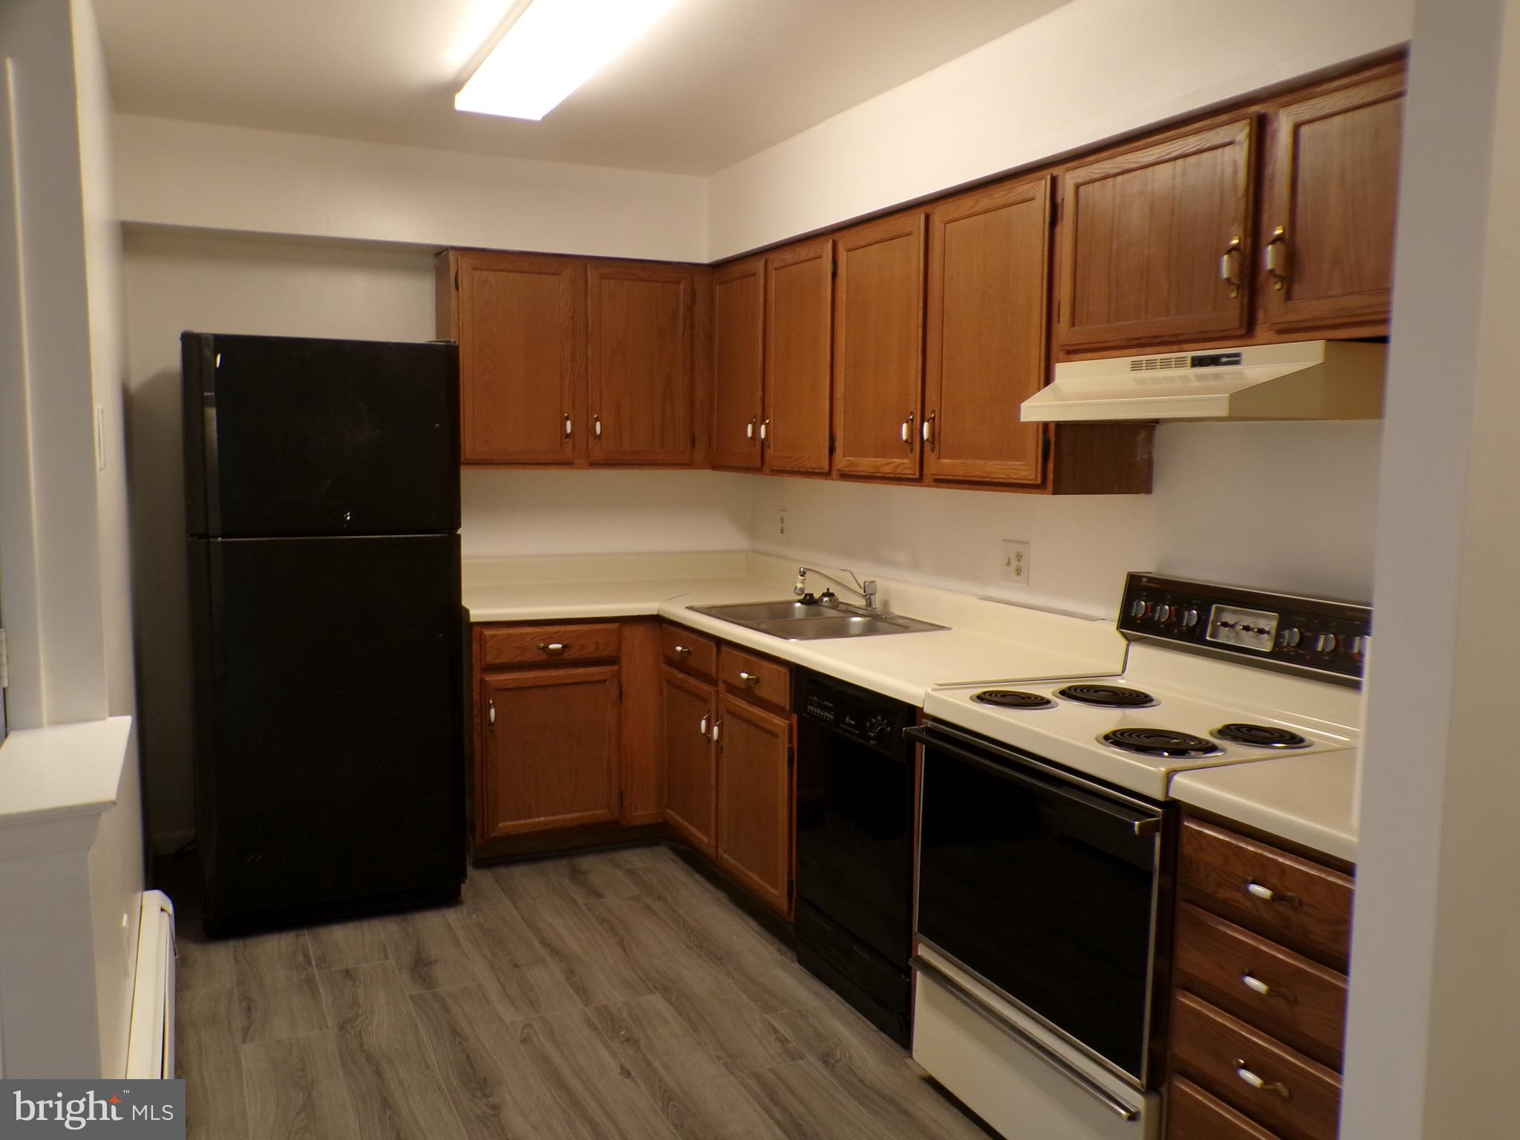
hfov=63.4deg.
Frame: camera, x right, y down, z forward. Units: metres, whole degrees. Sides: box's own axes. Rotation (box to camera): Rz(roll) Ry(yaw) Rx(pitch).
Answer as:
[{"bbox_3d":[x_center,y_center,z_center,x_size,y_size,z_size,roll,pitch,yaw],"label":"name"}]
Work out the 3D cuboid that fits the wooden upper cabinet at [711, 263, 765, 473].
[{"bbox_3d":[0.064,-0.733,4.491,0.330,0.755,0.440,-2,6,-26],"label":"wooden upper cabinet"}]

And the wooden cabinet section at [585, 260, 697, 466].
[{"bbox_3d":[-0.498,-0.757,4.657,0.414,0.717,0.310,-2,7,-26],"label":"wooden cabinet section"}]

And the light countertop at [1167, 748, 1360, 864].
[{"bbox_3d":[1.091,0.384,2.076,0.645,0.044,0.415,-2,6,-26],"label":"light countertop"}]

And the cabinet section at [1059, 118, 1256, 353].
[{"bbox_3d":[0.945,-0.683,2.619,0.310,0.410,0.535,-2,7,-26],"label":"cabinet section"}]

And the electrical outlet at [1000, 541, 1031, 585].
[{"bbox_3d":[0.731,-0.019,3.527,0.010,0.122,0.121,-2,6,-26],"label":"electrical outlet"}]

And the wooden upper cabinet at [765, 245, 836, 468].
[{"bbox_3d":[0.267,-0.684,4.074,0.330,0.750,0.462,-2,6,-26],"label":"wooden upper cabinet"}]

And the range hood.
[{"bbox_3d":[0.911,-0.377,2.562,0.500,0.140,0.760,-2,6,-26],"label":"range hood"}]

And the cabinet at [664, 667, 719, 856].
[{"bbox_3d":[0.040,0.629,4.293,0.630,0.555,0.470,-2,6,-26],"label":"cabinet"}]

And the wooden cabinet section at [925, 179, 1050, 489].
[{"bbox_3d":[0.703,-0.583,3.133,0.310,0.717,0.485,-2,7,-26],"label":"wooden cabinet section"}]

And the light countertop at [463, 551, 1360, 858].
[{"bbox_3d":[0.126,0.184,3.303,1.306,0.158,3.490,-2,6,-26],"label":"light countertop"}]

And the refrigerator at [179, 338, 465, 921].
[{"bbox_3d":[-1.431,0.165,3.992,0.763,1.747,0.780,-2,6,-26],"label":"refrigerator"}]

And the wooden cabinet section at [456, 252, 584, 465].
[{"bbox_3d":[-0.916,-0.739,4.457,0.412,0.717,0.310,-2,7,-26],"label":"wooden cabinet section"}]

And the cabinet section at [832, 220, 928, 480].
[{"bbox_3d":[0.477,-0.635,3.599,0.310,0.717,0.499,-2,7,-26],"label":"cabinet section"}]

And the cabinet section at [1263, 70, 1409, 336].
[{"bbox_3d":[1.200,-0.624,2.090,0.310,0.410,0.531,-2,7,-26],"label":"cabinet section"}]

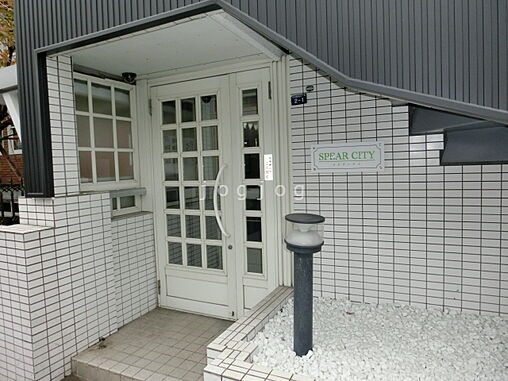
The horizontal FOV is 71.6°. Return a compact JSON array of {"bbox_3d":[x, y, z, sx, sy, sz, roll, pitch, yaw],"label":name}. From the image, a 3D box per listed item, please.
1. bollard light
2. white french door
[{"bbox_3d":[0.259,0.498,1.850,0.202,0.735,0.202,0,6,0],"label":"bollard light"},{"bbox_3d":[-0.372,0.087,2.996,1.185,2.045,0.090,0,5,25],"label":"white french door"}]

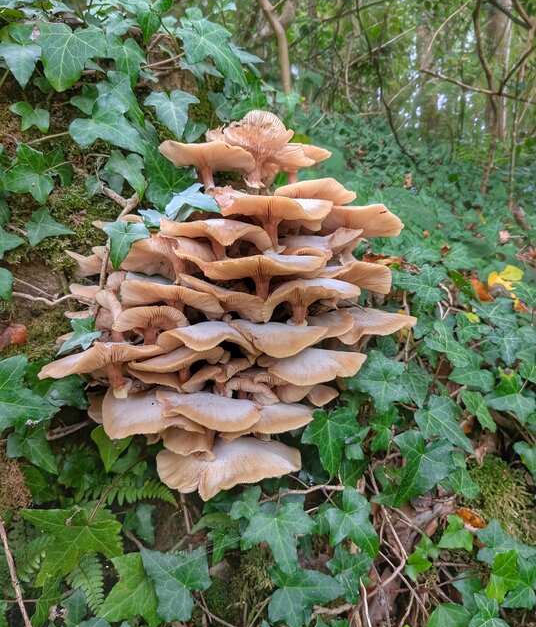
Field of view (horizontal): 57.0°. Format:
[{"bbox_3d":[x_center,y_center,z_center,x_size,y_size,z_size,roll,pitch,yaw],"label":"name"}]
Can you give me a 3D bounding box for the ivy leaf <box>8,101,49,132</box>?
[{"bbox_3d":[-0.290,-0.238,0.602,0.048,0.038,0.013,7,-10,-8],"label":"ivy leaf"}]

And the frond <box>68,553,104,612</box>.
[{"bbox_3d":[-0.198,0.298,0.541,0.040,0.063,0.015,-20,-28,-11],"label":"frond"}]

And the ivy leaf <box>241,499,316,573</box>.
[{"bbox_3d":[0.013,0.245,0.532,0.085,0.020,0.072,-9,54,-7],"label":"ivy leaf"}]

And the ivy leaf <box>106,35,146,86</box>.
[{"bbox_3d":[-0.169,-0.307,0.599,0.038,0.067,0.015,-13,-4,-13],"label":"ivy leaf"}]

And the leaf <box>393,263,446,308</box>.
[{"bbox_3d":[0.215,-0.041,0.696,0.072,0.016,0.082,15,55,26],"label":"leaf"}]

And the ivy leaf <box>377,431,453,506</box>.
[{"bbox_3d":[0.197,0.207,0.660,0.095,0.091,0.022,1,-21,7],"label":"ivy leaf"}]

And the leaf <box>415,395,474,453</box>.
[{"bbox_3d":[0.250,0.156,0.700,0.073,0.076,0.022,1,-28,7],"label":"leaf"}]

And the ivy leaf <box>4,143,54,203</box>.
[{"bbox_3d":[-0.277,-0.160,0.572,0.053,0.081,0.018,-14,-12,-12],"label":"ivy leaf"}]

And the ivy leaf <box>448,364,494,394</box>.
[{"bbox_3d":[0.313,0.100,0.760,0.059,0.015,0.042,1,50,9],"label":"ivy leaf"}]

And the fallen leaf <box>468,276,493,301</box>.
[{"bbox_3d":[0.338,-0.040,0.789,0.023,0.011,0.070,-17,37,2],"label":"fallen leaf"}]

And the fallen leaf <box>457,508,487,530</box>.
[{"bbox_3d":[0.264,0.268,0.642,0.039,0.010,0.028,30,49,30],"label":"fallen leaf"}]

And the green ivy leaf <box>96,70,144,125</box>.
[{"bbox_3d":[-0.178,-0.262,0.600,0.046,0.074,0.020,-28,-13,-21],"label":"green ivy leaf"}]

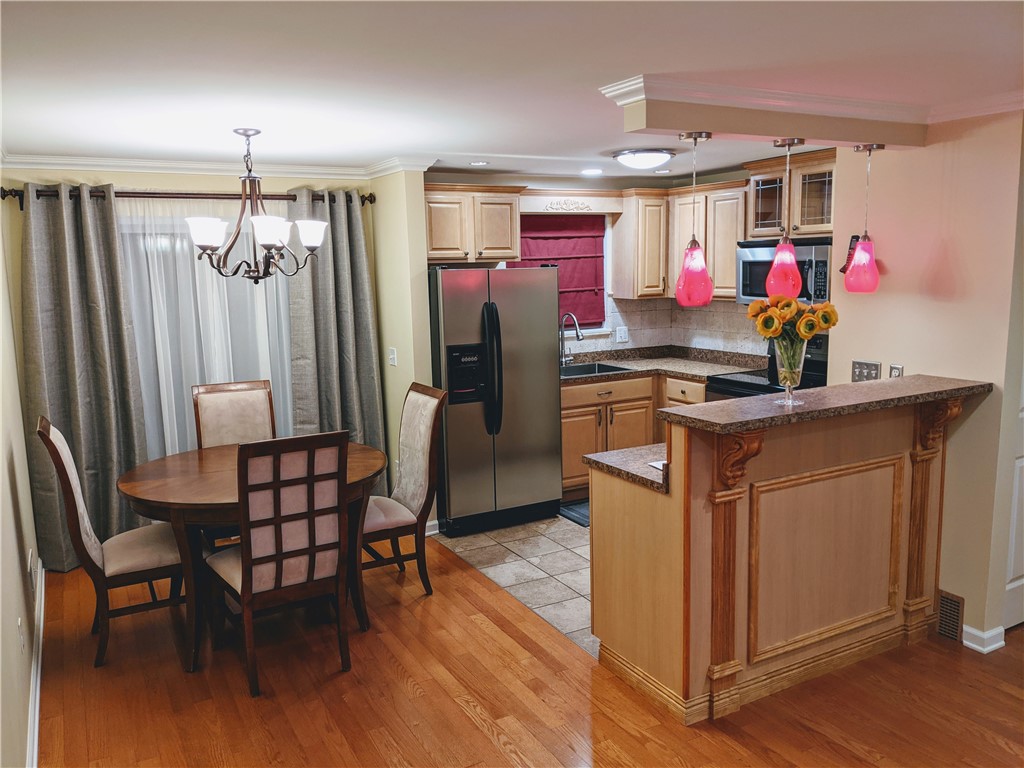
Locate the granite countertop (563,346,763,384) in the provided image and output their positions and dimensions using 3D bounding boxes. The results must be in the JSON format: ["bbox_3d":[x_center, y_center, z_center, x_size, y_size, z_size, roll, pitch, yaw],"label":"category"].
[{"bbox_3d":[0.974,-0.125,6.227,1.647,0.139,1.170,-6,9,-28],"label":"granite countertop"}]

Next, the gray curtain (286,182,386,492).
[{"bbox_3d":[-1.181,-0.169,5.393,0.636,2.247,0.159,-6,10,-28],"label":"gray curtain"}]

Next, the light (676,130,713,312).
[{"bbox_3d":[0.678,-0.605,2.966,0.144,0.631,0.144,-2,9,0],"label":"light"}]

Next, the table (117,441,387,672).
[{"bbox_3d":[-1.289,0.790,4.088,1.273,0.766,1.273,-6,10,-28],"label":"table"}]

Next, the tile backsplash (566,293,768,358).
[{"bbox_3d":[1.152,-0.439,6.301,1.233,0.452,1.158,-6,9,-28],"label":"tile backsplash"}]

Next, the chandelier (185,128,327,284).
[{"bbox_3d":[-1.225,-0.830,3.767,0.645,0.710,0.645,-6,10,-28],"label":"chandelier"}]

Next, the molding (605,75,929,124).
[{"bbox_3d":[1.088,-1.103,3.196,1.591,0.075,0.224,-6,9,-28],"label":"molding"}]

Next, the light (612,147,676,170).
[{"bbox_3d":[0.798,-1.351,4.829,0.375,0.105,0.375,-1,9,0],"label":"light"}]

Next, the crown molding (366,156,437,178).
[{"bbox_3d":[-0.744,-1.387,5.220,0.259,0.099,0.776,-6,10,-28],"label":"crown molding"}]

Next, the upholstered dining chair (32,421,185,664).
[{"bbox_3d":[-1.801,0.688,3.735,0.610,1.085,0.480,-6,10,-28],"label":"upholstered dining chair"}]

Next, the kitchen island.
[{"bbox_3d":[1.172,0.608,3.452,1.511,1.183,0.825,-6,10,-28],"label":"kitchen island"}]

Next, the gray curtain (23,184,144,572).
[{"bbox_3d":[-2.504,-0.024,4.676,0.607,2.247,0.159,-6,10,-28],"label":"gray curtain"}]

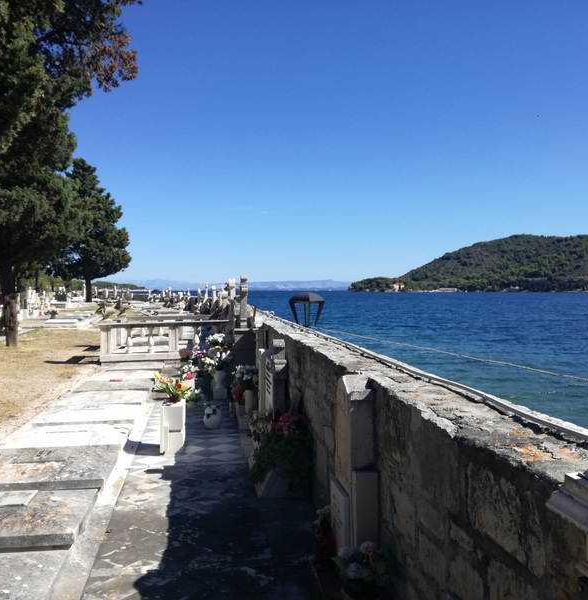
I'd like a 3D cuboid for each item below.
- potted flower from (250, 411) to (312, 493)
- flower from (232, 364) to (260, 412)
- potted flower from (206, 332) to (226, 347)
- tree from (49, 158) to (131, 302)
[{"bbox_3d":[-0.101,1.234,5.050,0.480,0.650,0.460,0,1,10],"label":"potted flower"},{"bbox_3d":[-0.577,1.076,7.500,0.300,0.580,0.300,0,1,10],"label":"flower"},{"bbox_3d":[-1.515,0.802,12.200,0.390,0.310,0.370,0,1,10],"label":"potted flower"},{"bbox_3d":[-17.697,-6.014,54.000,7.100,12.500,7.100,0,1,10],"label":"tree"}]

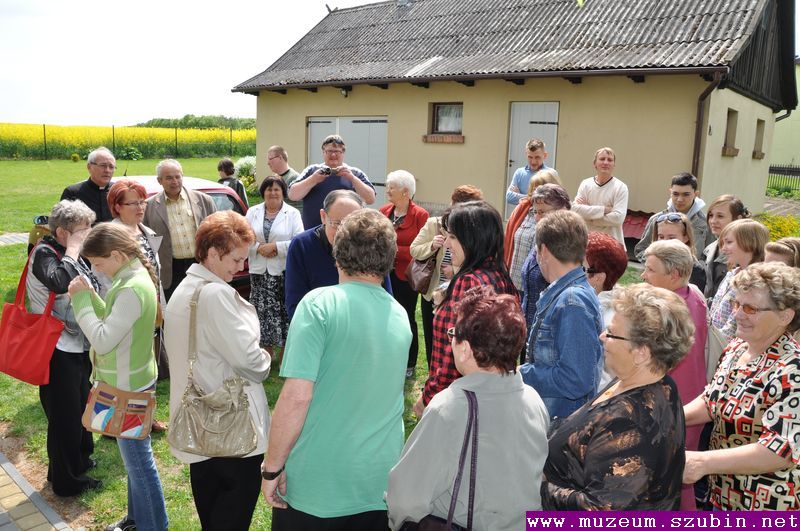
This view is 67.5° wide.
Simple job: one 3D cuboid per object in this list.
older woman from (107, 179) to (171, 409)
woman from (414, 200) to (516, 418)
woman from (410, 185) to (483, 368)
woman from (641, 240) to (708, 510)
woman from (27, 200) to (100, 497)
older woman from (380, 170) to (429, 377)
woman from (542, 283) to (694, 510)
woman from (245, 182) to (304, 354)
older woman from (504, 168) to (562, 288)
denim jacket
[{"bbox_3d":[-1.661,0.278,3.787,0.360,1.630,0.500,6,13,19],"label":"older woman"},{"bbox_3d":[0.265,0.558,2.591,0.400,1.670,0.480,8,13,26],"label":"woman"},{"bbox_3d":[0.489,0.111,5.045,0.560,1.570,0.380,1,12,-3],"label":"woman"},{"bbox_3d":[1.202,0.646,2.839,0.360,1.550,0.500,5,12,14],"label":"woman"},{"bbox_3d":[-1.745,0.437,3.152,0.420,1.550,0.500,-6,14,-34],"label":"woman"},{"bbox_3d":[0.034,0.099,4.806,0.500,1.650,0.340,9,14,30],"label":"older woman"},{"bbox_3d":[0.600,0.819,1.735,0.430,1.580,0.530,6,13,17],"label":"woman"},{"bbox_3d":[-1.033,0.084,4.863,0.500,1.580,0.320,3,12,3],"label":"woman"},{"bbox_3d":[0.943,0.158,4.219,0.360,1.650,0.520,-9,16,-43],"label":"older woman"},{"bbox_3d":[0.636,0.299,2.360,0.370,0.610,0.480,4,12,11],"label":"denim jacket"}]

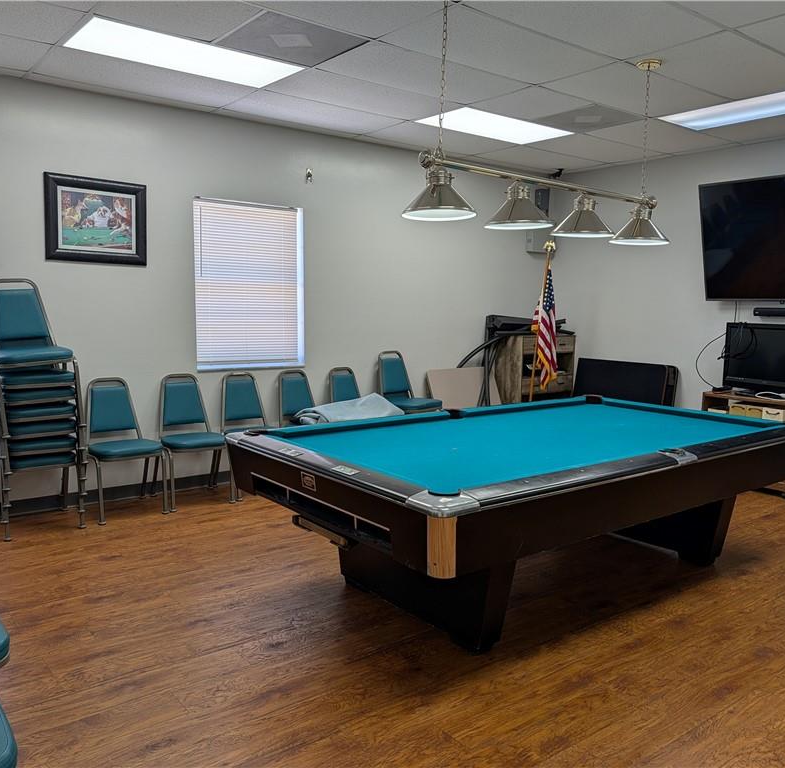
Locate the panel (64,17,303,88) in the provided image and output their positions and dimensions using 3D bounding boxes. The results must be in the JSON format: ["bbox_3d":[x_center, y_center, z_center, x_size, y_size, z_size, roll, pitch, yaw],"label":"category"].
[{"bbox_3d":[-1.134,-1.834,3.938,1.200,0.060,0.600,-5,9,-37],"label":"panel"}]

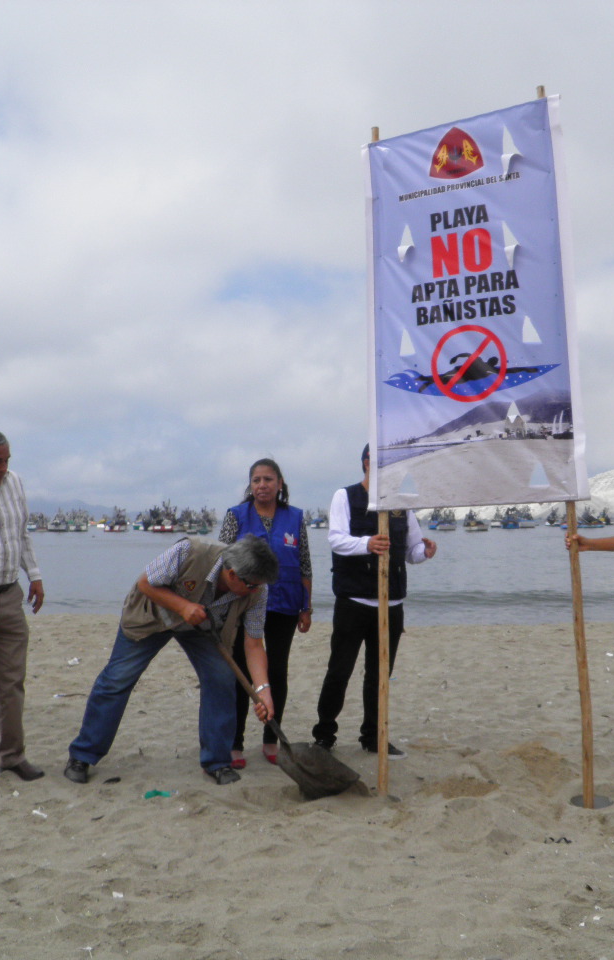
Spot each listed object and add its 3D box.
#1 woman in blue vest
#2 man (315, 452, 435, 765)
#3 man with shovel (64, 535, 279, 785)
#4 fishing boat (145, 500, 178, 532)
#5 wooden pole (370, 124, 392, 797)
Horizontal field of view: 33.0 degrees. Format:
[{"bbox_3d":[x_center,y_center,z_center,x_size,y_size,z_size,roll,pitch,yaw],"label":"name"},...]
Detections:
[{"bbox_3d":[-0.215,0.667,5.370,0.500,1.590,0.340,0,-2,-4],"label":"woman in blue vest"},{"bbox_3d":[0.373,0.620,5.524,0.630,1.670,0.480,0,-2,-14],"label":"man"},{"bbox_3d":[-0.682,0.861,5.052,0.880,1.180,0.760,-2,-3,35],"label":"man with shovel"},{"bbox_3d":[-26.489,6.645,188.500,5.000,5.700,9.000,-1,-2,15],"label":"fishing boat"},{"bbox_3d":[0.347,-0.154,4.955,0.055,3.242,0.055,0,-7,0],"label":"wooden pole"}]

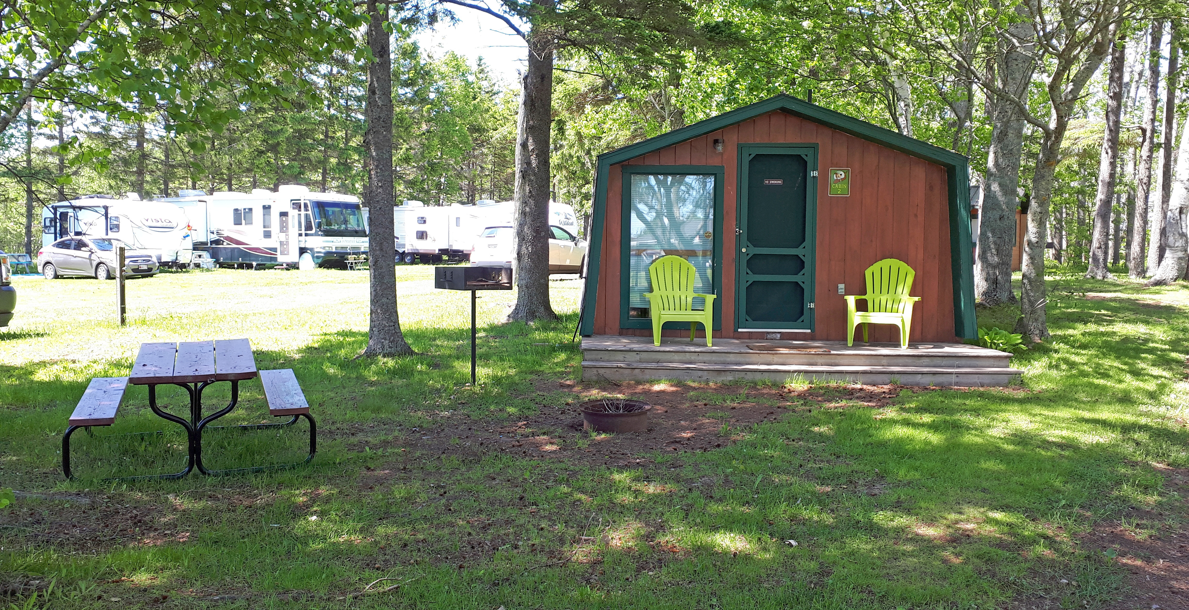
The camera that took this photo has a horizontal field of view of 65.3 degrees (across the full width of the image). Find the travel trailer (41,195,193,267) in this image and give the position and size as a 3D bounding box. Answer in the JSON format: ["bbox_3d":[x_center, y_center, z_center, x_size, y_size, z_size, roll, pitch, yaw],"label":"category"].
[{"bbox_3d":[-20.276,-3.106,39.500,6.600,3.100,2.400,2,4,28],"label":"travel trailer"}]

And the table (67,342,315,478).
[{"bbox_3d":[-2.860,0.700,6.670,1.530,0.700,1.310,-1,6,-23],"label":"table"}]

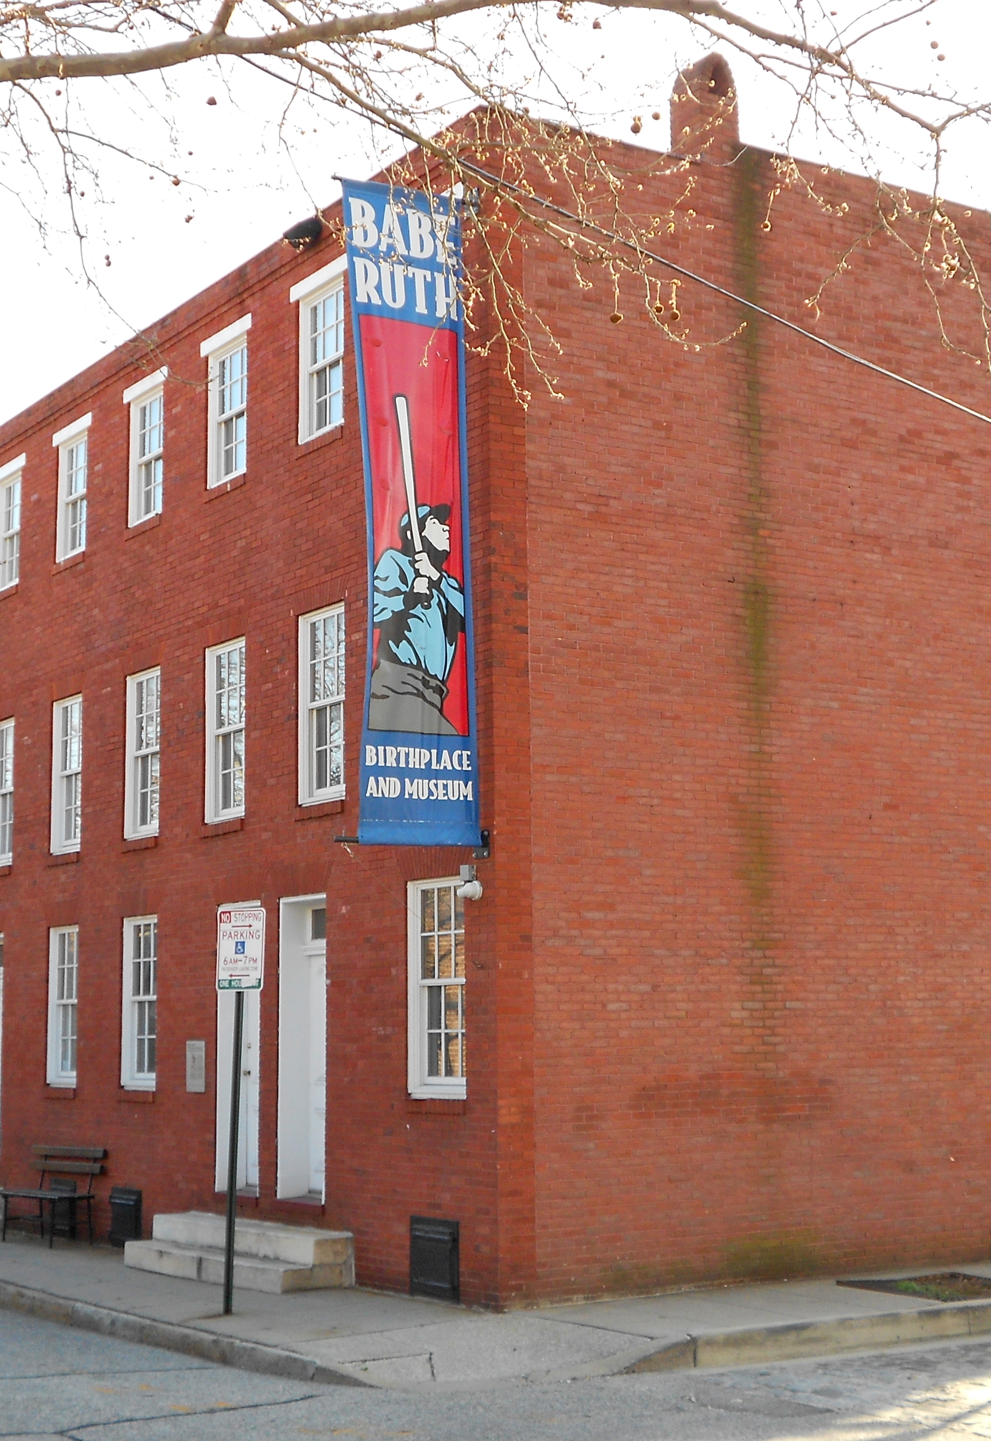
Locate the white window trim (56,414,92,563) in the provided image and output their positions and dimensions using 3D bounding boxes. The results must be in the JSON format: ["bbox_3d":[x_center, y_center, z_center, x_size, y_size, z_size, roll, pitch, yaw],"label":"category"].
[{"bbox_3d":[-4.460,-2.426,21.848,0.150,1.460,1.040,5,-11,-34],"label":"white window trim"}]

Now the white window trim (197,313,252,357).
[{"bbox_3d":[-2.457,-3.551,19.018,0.120,0.125,1.020,5,-11,-34],"label":"white window trim"}]

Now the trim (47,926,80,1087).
[{"bbox_3d":[-4.266,2.863,20.578,0.130,1.595,0.750,5,-10,-34],"label":"trim"}]

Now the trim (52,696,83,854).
[{"bbox_3d":[-4.456,0.585,21.639,0.140,1.632,0.747,5,-11,-34],"label":"trim"}]

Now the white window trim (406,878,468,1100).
[{"bbox_3d":[-0.373,1.959,14.975,0.130,1.595,0.775,5,-10,-34],"label":"white window trim"}]

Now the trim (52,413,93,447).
[{"bbox_3d":[-4.554,-3.135,22.216,0.100,0.127,1.019,5,-11,-34],"label":"trim"}]

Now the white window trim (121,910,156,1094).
[{"bbox_3d":[-3.366,2.712,19.759,0.140,1.635,0.767,5,-11,-34],"label":"white window trim"}]

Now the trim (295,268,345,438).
[{"bbox_3d":[-1.388,-3.013,17.111,0.130,1.330,0.830,5,-10,-34],"label":"trim"}]

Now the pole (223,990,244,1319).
[{"bbox_3d":[-1.838,2.869,14.528,0.060,2.550,0.050,7,-10,-34],"label":"pole"}]

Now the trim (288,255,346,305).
[{"bbox_3d":[-1.512,-3.840,17.866,0.100,0.127,1.004,5,-11,-34],"label":"trim"}]

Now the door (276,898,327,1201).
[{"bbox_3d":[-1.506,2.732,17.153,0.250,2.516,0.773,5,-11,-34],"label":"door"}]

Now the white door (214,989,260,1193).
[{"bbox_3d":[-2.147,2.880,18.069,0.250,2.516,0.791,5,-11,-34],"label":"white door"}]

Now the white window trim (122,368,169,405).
[{"bbox_3d":[-3.397,-3.261,19.998,0.080,0.140,0.995,5,-10,-34],"label":"white window trim"}]

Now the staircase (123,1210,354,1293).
[{"bbox_3d":[-2.149,4.346,16.800,0.660,0.430,2.900,5,-11,-34],"label":"staircase"}]

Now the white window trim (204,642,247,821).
[{"bbox_3d":[-2.362,0.106,18.398,0.150,1.610,0.790,5,-11,-34],"label":"white window trim"}]

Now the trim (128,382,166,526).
[{"bbox_3d":[-3.391,-2.610,20.297,0.150,1.340,0.790,5,-11,-34],"label":"trim"}]

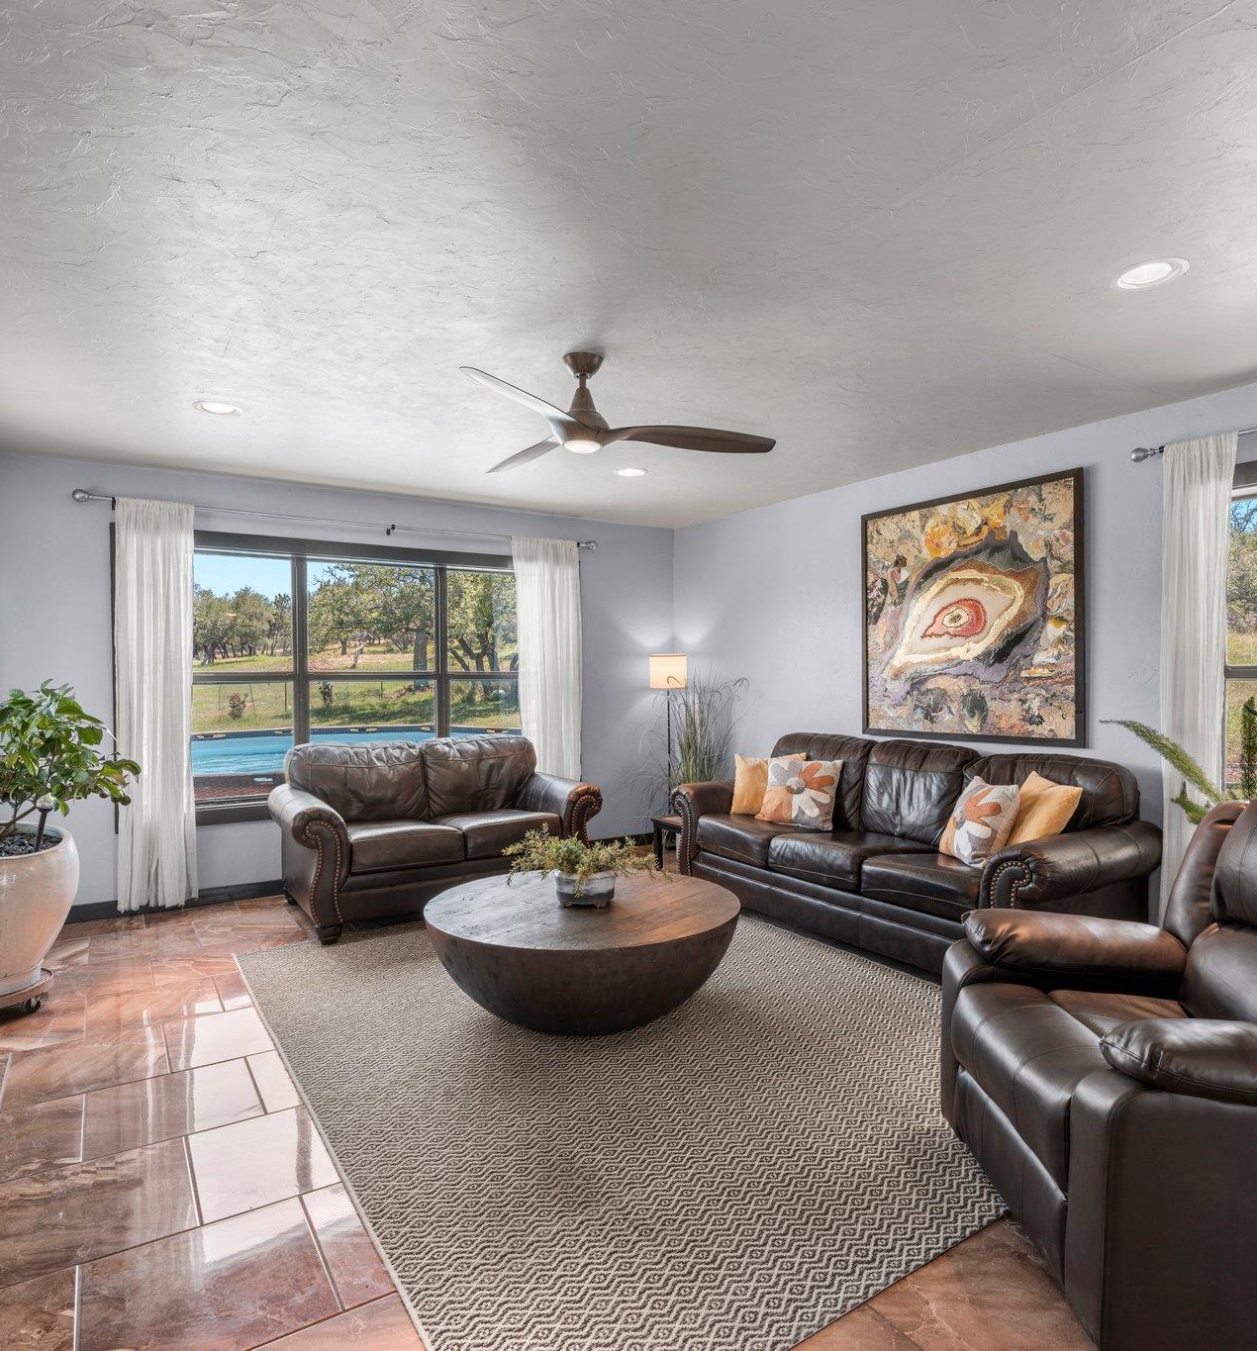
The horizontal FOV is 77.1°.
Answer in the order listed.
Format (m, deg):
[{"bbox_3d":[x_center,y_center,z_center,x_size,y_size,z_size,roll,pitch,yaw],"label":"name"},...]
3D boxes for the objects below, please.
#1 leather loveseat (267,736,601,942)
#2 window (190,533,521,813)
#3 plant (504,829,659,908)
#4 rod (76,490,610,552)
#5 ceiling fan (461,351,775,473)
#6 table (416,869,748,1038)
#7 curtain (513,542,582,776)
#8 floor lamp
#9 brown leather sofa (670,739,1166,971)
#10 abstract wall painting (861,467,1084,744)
[{"bbox_3d":[-1.145,0.860,4.653,1.700,0.940,1.000,0,0,-32],"label":"leather loveseat"},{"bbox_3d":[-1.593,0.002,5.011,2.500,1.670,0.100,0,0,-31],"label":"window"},{"bbox_3d":[-0.173,0.725,3.025,0.600,0.270,0.450,0,0,0],"label":"plant"},{"bbox_3d":[-1.623,-0.953,5.088,3.230,0.090,0.120,0,0,-31],"label":"rod"},{"bbox_3d":[-0.033,-1.017,2.920,1.280,0.365,1.330,0,0,0],"label":"ceiling fan"},{"bbox_3d":[-0.163,1.085,3.022,1.140,0.440,1.140,0,0,0],"label":"table"},{"bbox_3d":[-0.577,0.146,5.664,0.540,2.270,0.110,0,0,-31],"label":"curtain"},{"bbox_3d":[0.302,0.572,5.880,0.290,1.476,0.290,0,0,0],"label":"floor lamp"},{"bbox_3d":[1.242,0.826,4.049,0.870,0.955,2.290,0,0,-34],"label":"brown leather sofa"},{"bbox_3d":[1.735,-0.304,4.120,0.050,1.285,1.250,0,0,-34],"label":"abstract wall painting"}]

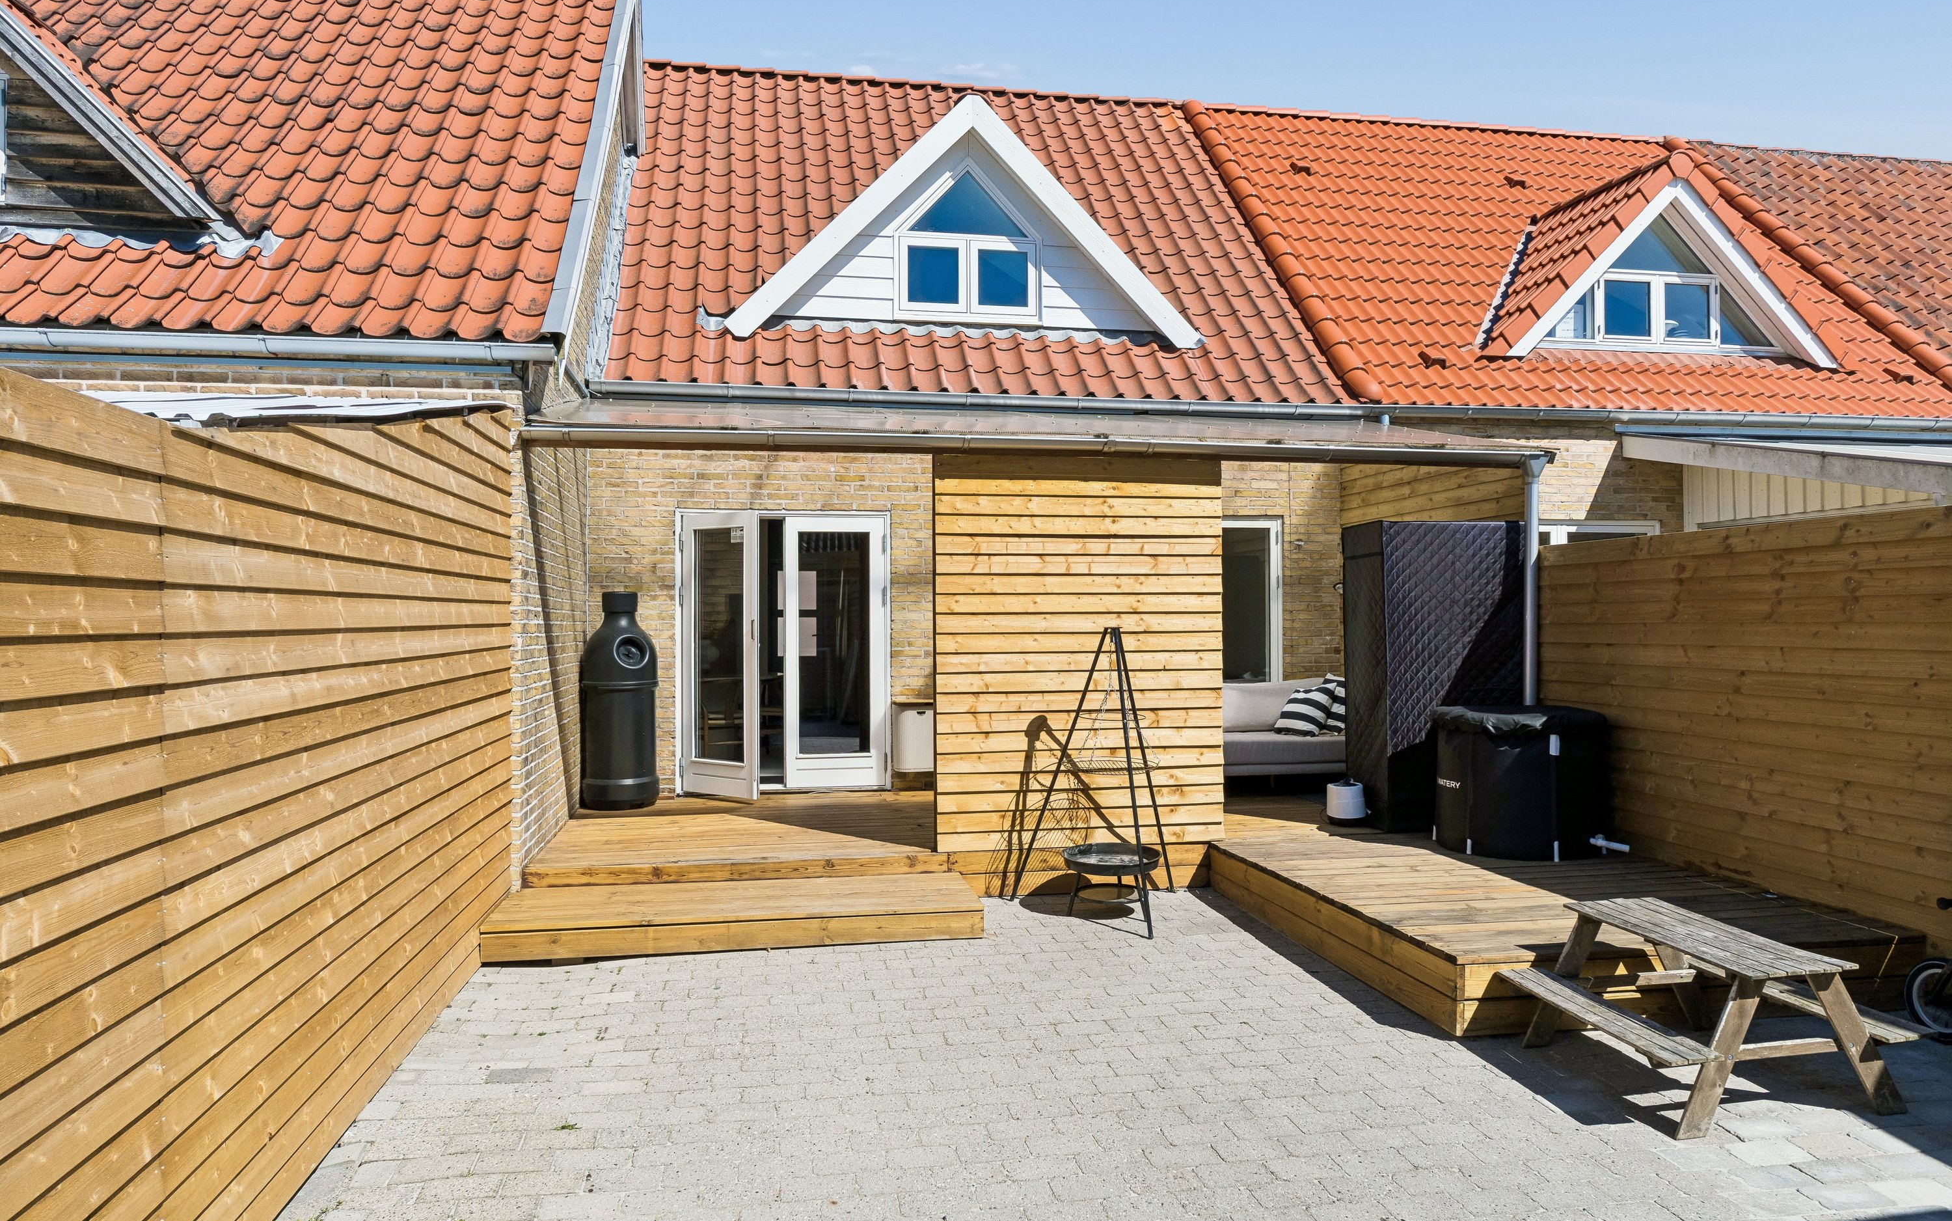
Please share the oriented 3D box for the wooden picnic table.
[{"bbox_3d":[2.487,1.333,4.379,0.980,0.485,0.980,0,0,-8],"label":"wooden picnic table"}]

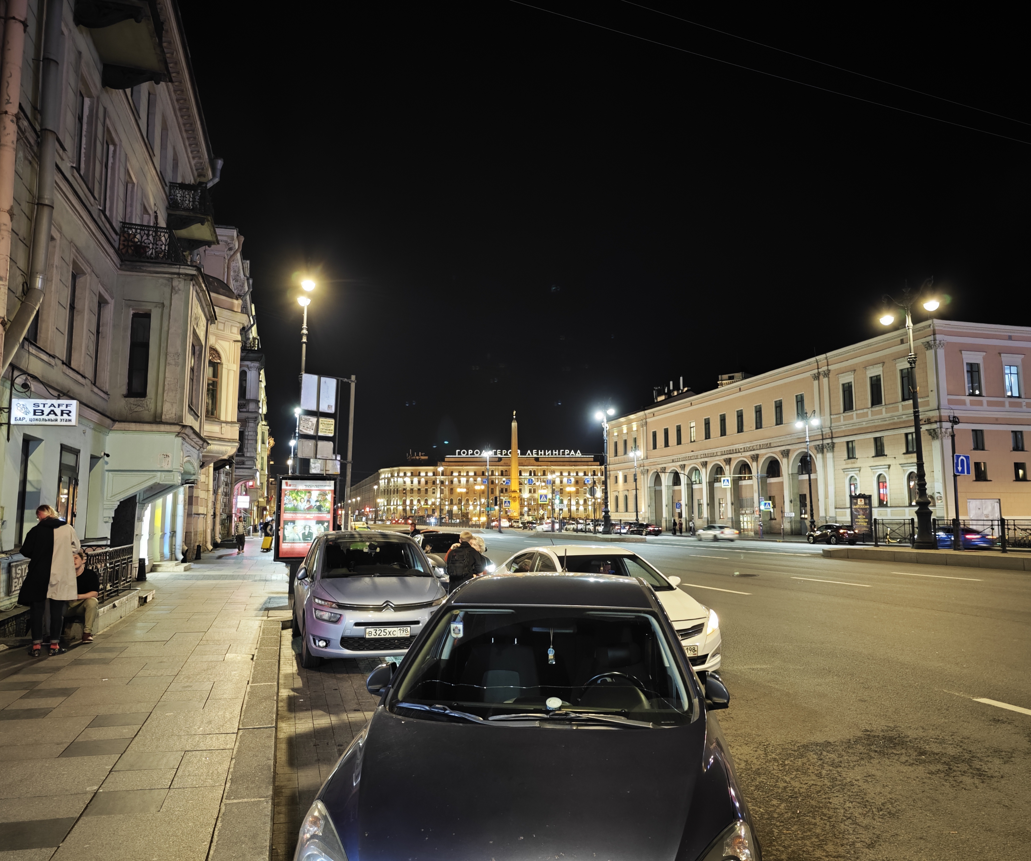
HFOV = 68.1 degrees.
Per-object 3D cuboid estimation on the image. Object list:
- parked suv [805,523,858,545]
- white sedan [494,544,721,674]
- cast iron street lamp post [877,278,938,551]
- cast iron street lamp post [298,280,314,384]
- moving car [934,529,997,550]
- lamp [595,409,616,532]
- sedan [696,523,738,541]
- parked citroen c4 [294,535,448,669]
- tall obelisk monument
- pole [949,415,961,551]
[{"bbox_3d":[23.618,7.659,56.997,1.830,1.620,4.550,2,-7,-15],"label":"parked suv"},{"bbox_3d":[0.931,2.227,9.892,1.700,1.470,4.370,2,-7,-20],"label":"white sedan"},{"bbox_3d":[15.108,-0.720,28.773,0.800,10.191,2.500,2,-7,-17],"label":"cast iron street lamp post"},{"bbox_3d":[-7.216,-0.661,25.646,0.800,10.508,2.500,2,-7,-17],"label":"cast iron street lamp post"},{"bbox_3d":[25.663,6.212,44.581,1.820,1.450,4.600,2,-7,-15],"label":"moving car"},{"bbox_3d":[6.761,2.567,57.083,0.800,10.014,2.500,2,-7,-17],"label":"lamp"},{"bbox_3d":[16.370,8.251,61.962,1.760,1.450,4.500,2,-7,-14],"label":"sedan"},{"bbox_3d":[-2.152,2.271,10.967,1.830,1.630,4.570,2,-7,-18],"label":"parked citroen c4"},{"bbox_3d":[-0.230,11.505,246.310,3.500,36.099,3.500,0,-7,0],"label":"tall obelisk monument"},{"bbox_3d":[15.430,1.801,26.770,0.350,4.747,0.350,2,-7,-17],"label":"pole"}]

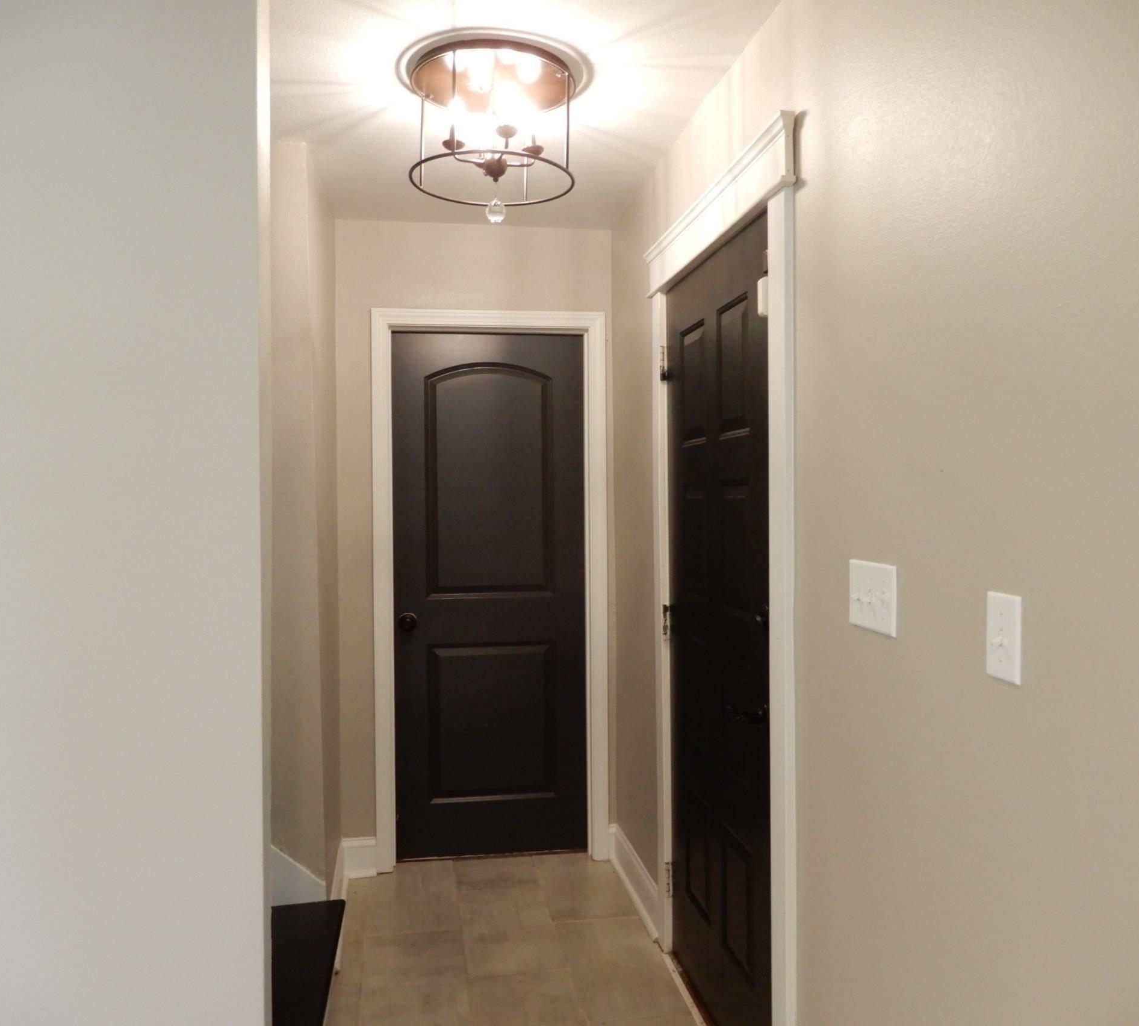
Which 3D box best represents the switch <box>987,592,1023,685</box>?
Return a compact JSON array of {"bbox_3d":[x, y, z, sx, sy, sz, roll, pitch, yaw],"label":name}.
[{"bbox_3d":[0.562,0.162,1.235,0.018,0.113,0.070,-1,1,-9],"label":"switch"}]

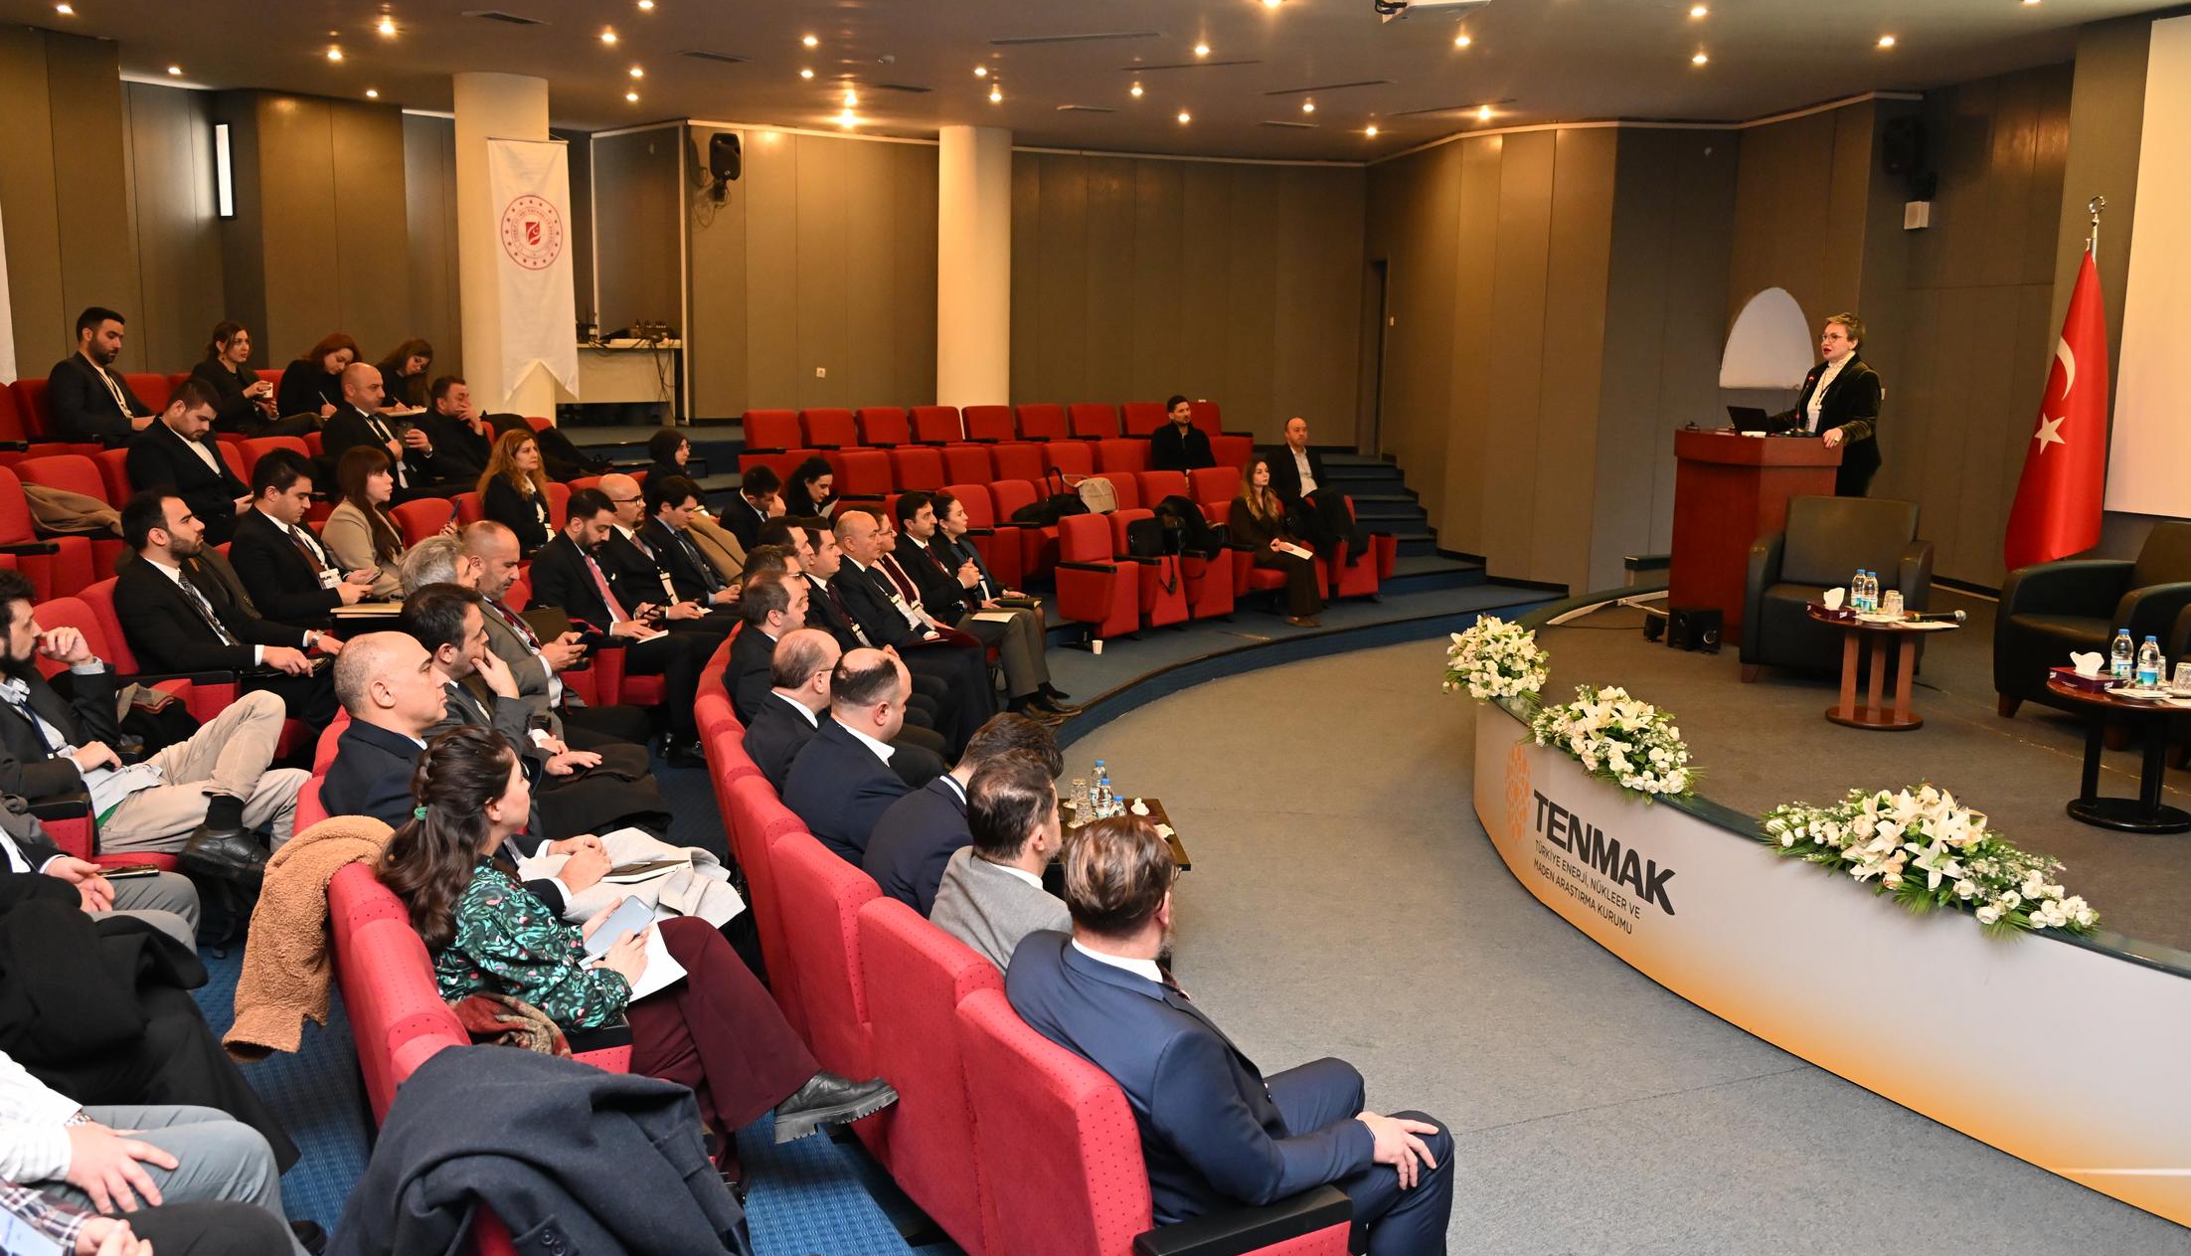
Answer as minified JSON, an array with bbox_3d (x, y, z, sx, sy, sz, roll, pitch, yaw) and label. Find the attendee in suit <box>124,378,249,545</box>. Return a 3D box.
[{"bbox_3d":[-4.351,-0.579,8.929,0.850,1.270,0.560,2,9,8],"label":"attendee in suit"}]

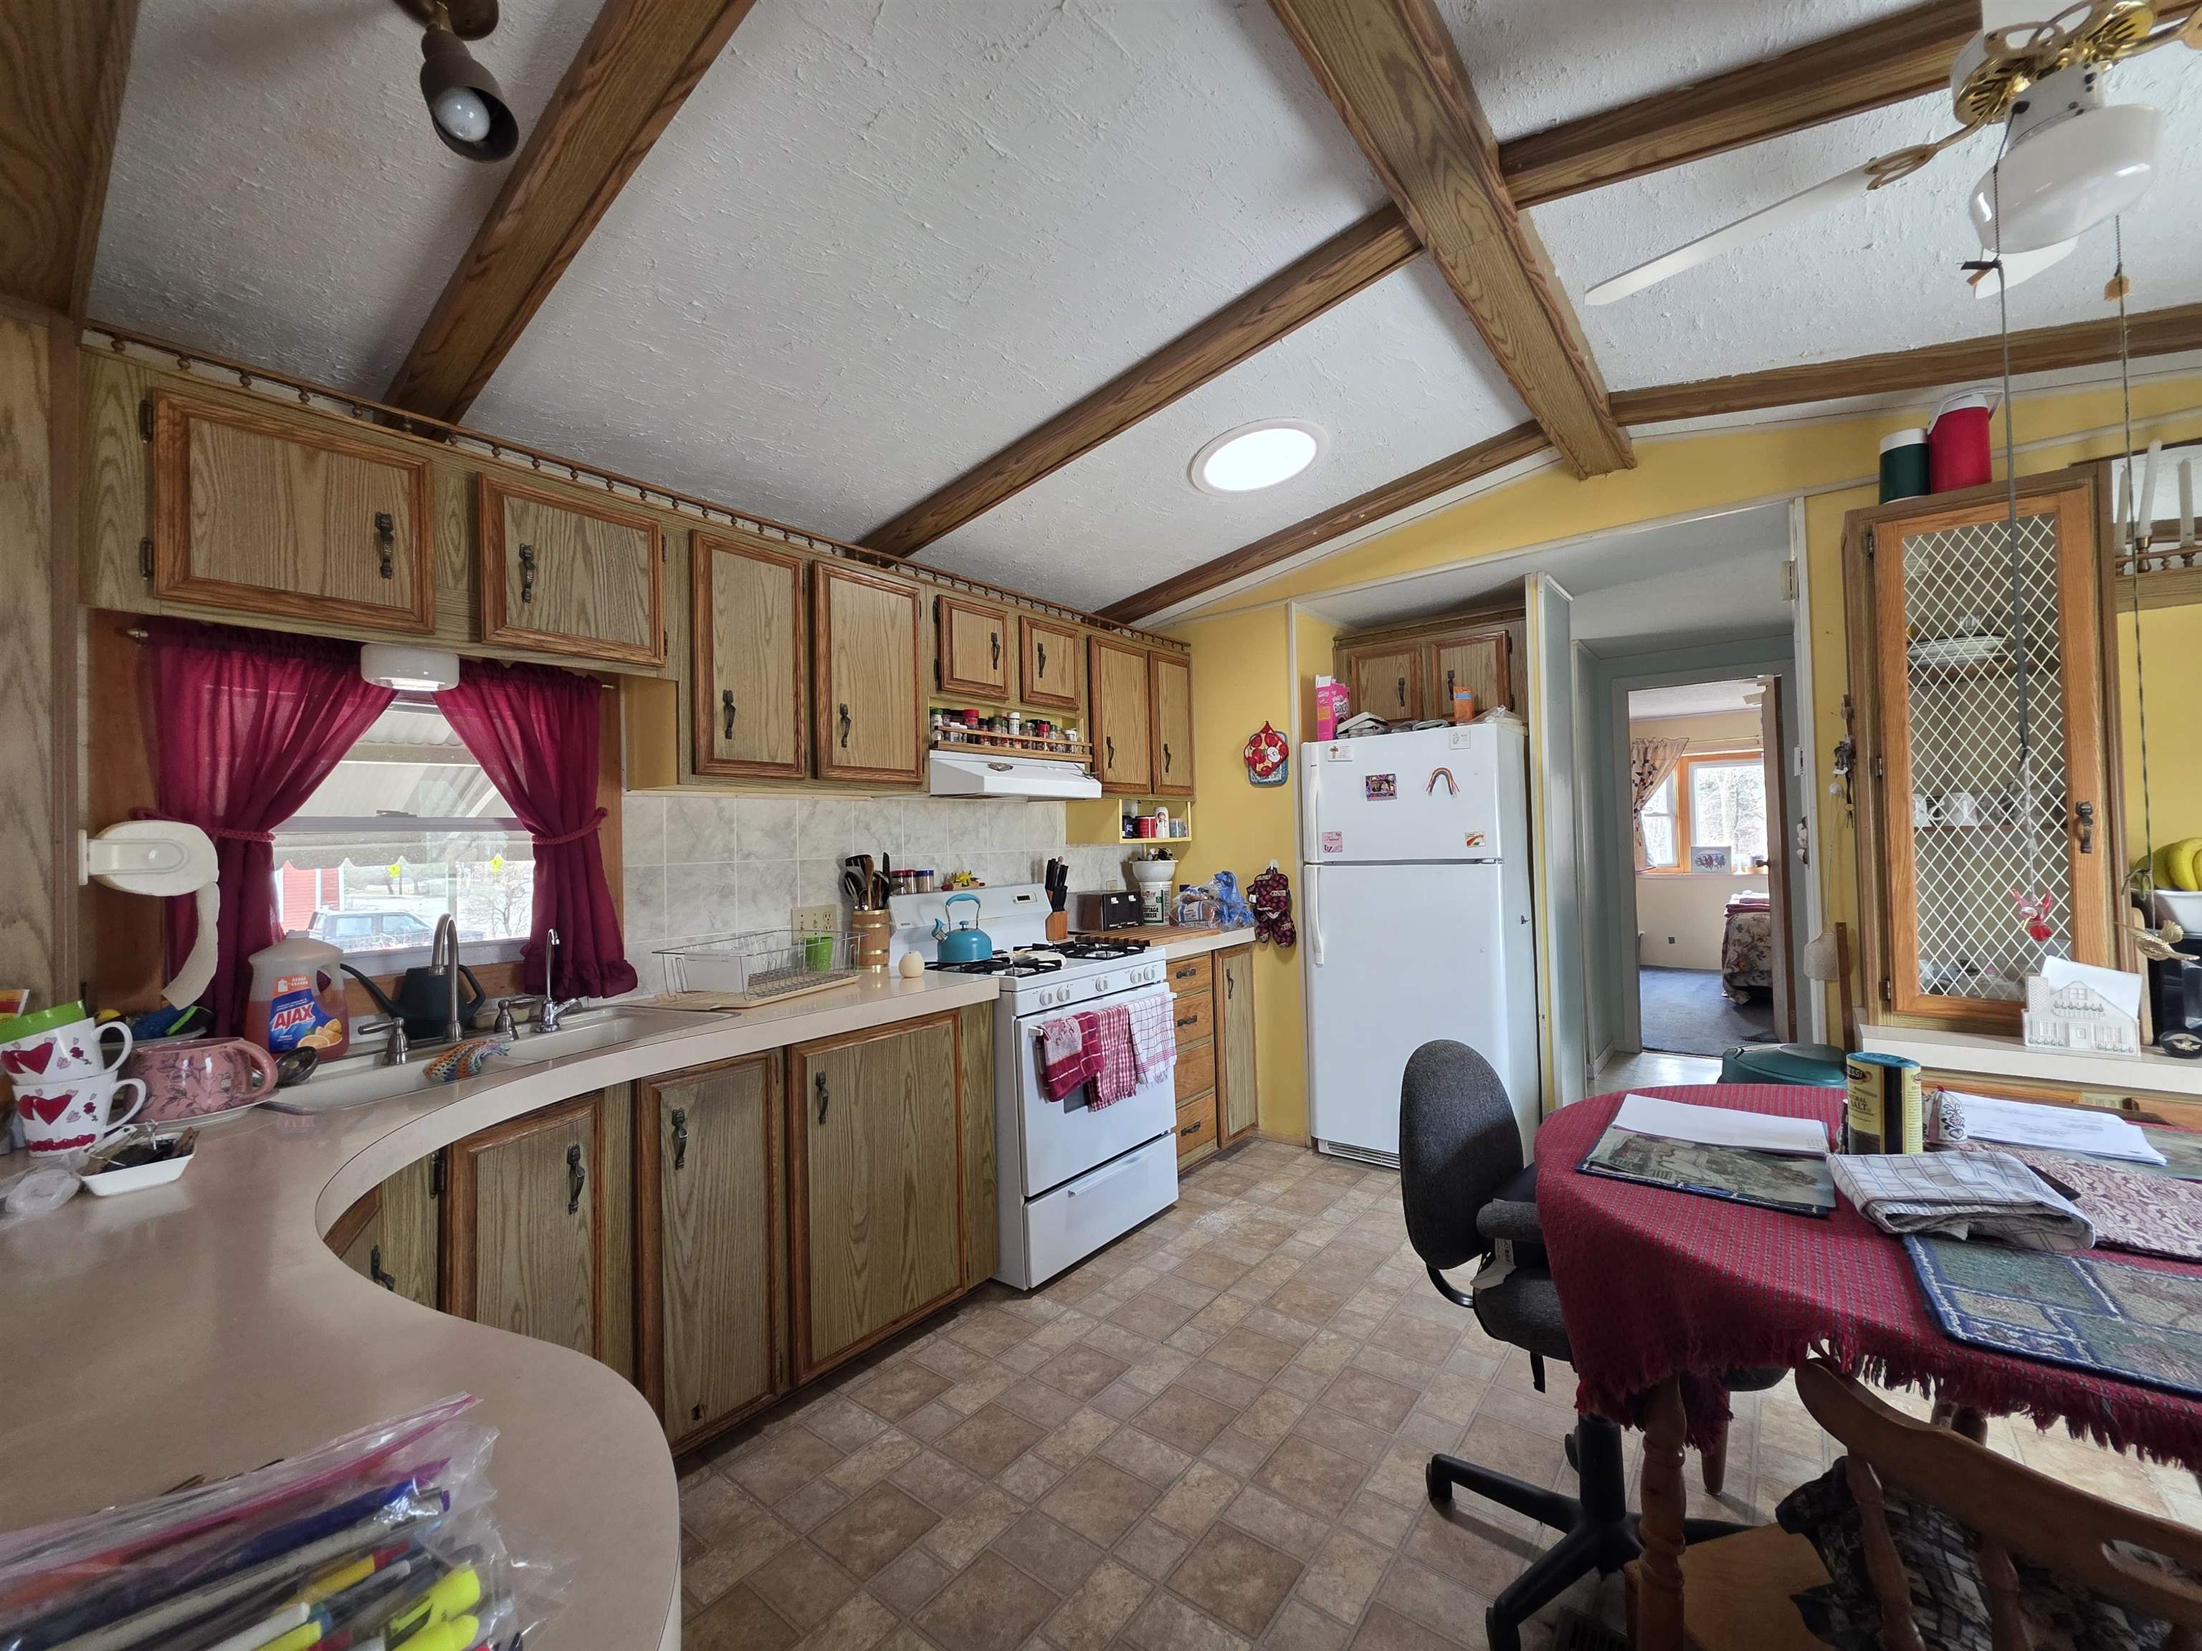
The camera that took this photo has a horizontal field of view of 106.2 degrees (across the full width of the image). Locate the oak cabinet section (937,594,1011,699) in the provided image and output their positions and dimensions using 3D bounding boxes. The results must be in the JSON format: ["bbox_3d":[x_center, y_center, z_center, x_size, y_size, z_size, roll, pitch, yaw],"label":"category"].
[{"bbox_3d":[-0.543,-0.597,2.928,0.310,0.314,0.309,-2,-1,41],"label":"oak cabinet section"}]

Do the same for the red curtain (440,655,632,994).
[{"bbox_3d":[-1.397,0.021,2.068,0.105,0.835,0.410,-2,-1,41],"label":"red curtain"}]

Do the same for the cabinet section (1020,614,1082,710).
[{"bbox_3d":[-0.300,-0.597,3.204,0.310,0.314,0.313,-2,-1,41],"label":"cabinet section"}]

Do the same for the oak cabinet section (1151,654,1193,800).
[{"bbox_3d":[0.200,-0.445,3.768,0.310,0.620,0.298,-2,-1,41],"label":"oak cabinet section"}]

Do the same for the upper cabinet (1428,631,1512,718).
[{"bbox_3d":[1.610,-0.602,3.508,0.350,0.355,0.290,-2,-1,40],"label":"upper cabinet"}]

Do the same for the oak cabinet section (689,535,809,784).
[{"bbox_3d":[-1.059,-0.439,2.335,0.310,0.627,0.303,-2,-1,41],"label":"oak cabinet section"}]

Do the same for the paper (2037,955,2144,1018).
[{"bbox_3d":[2.227,0.384,1.864,0.145,0.140,0.020,11,7,40],"label":"paper"}]

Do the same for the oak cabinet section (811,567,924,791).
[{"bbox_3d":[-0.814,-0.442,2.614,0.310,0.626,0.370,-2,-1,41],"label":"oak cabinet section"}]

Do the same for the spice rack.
[{"bbox_3d":[-0.326,-0.316,2.963,0.155,0.165,0.750,-2,-1,41],"label":"spice rack"}]

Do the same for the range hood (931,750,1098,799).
[{"bbox_3d":[-0.363,-0.162,2.969,0.465,0.150,0.755,-2,-1,40],"label":"range hood"}]

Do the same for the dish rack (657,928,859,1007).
[{"bbox_3d":[-0.919,0.391,2.275,0.350,0.145,0.470,-2,-1,19],"label":"dish rack"}]

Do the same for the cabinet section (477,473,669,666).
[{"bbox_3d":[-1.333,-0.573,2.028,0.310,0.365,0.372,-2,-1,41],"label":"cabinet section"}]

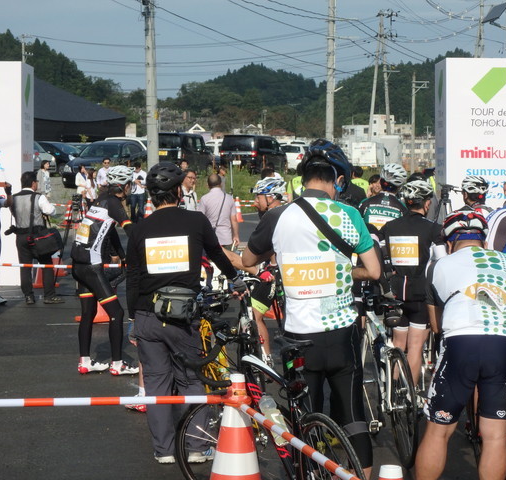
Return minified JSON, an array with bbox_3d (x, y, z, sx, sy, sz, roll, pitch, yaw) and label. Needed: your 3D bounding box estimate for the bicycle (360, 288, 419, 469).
[{"bbox_3d":[0.781,0.769,7.320,0.480,0.970,1.680,0,3,-1],"label":"bicycle"}]

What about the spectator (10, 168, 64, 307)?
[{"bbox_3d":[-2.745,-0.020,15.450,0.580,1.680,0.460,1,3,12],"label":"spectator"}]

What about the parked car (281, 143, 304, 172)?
[{"bbox_3d":[2.637,-4.288,65.000,1.700,1.520,4.100,1,4,19],"label":"parked car"}]

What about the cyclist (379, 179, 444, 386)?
[{"bbox_3d":[1.190,0.370,9.148,0.500,1.630,0.460,2,4,30],"label":"cyclist"}]

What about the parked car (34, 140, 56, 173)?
[{"bbox_3d":[-9.840,-3.376,49.216,4.200,1.530,1.690,3,4,37],"label":"parked car"}]

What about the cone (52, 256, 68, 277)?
[{"bbox_3d":[-3.080,0.206,19.218,0.380,0.700,0.380,0,3,0],"label":"cone"}]

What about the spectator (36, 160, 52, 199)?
[{"bbox_3d":[-5.075,-1.124,29.747,0.320,1.600,0.430,2,4,28],"label":"spectator"}]

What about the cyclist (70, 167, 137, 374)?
[{"bbox_3d":[-1.235,0.244,10.201,0.560,1.730,0.500,-2,4,-33],"label":"cyclist"}]

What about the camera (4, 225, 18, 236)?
[{"bbox_3d":[-3.018,-0.121,15.261,0.170,0.105,0.130,-25,3,-6],"label":"camera"}]

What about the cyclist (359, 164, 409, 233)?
[{"bbox_3d":[1.144,0.188,10.751,0.500,1.720,0.480,0,3,5],"label":"cyclist"}]

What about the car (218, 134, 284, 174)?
[{"bbox_3d":[0.064,-4.119,58.704,1.780,1.860,4.750,1,4,18],"label":"car"}]

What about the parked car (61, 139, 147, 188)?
[{"bbox_3d":[-4.761,-2.558,41.500,1.800,1.530,4.700,1,3,13],"label":"parked car"}]

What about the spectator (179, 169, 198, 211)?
[{"bbox_3d":[-0.812,-0.059,15.649,0.470,1.680,0.330,-2,4,-31],"label":"spectator"}]

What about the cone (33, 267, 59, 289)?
[{"bbox_3d":[-2.927,0.314,17.382,0.380,0.700,0.380,0,3,0],"label":"cone"}]

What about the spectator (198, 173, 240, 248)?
[{"bbox_3d":[-0.398,0.025,14.748,0.500,1.640,0.330,-1,3,-9],"label":"spectator"}]

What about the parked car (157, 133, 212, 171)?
[{"bbox_3d":[-2.832,-3.340,48.000,1.475,1.720,3.400,1,4,17],"label":"parked car"}]

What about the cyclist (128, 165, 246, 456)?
[{"bbox_3d":[-0.400,0.416,7.172,0.600,1.740,0.550,1,3,10],"label":"cyclist"}]

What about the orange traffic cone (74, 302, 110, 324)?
[{"bbox_3d":[-1.759,0.542,13.477,0.380,0.700,0.380,0,3,0],"label":"orange traffic cone"}]

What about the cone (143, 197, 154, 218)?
[{"bbox_3d":[-2.921,-0.828,34.221,0.380,0.700,0.380,0,3,0],"label":"cone"}]

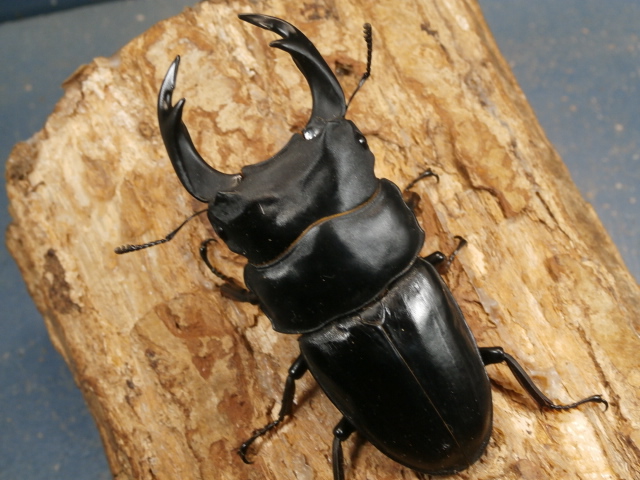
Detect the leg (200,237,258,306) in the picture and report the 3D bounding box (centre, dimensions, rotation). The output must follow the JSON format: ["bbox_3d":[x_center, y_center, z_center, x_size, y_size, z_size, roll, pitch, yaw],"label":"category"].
[{"bbox_3d":[-0.014,0.005,0.189,0.005,0.005,0.015,-30,69,-13],"label":"leg"}]

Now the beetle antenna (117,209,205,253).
[{"bbox_3d":[-0.024,-0.001,0.189,0.016,0.002,0.003,-25,67,-11],"label":"beetle antenna"}]

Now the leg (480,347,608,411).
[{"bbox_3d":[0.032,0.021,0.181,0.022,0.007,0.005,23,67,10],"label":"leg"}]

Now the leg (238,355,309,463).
[{"bbox_3d":[-0.006,0.024,0.180,0.003,0.007,0.017,30,69,13],"label":"leg"}]

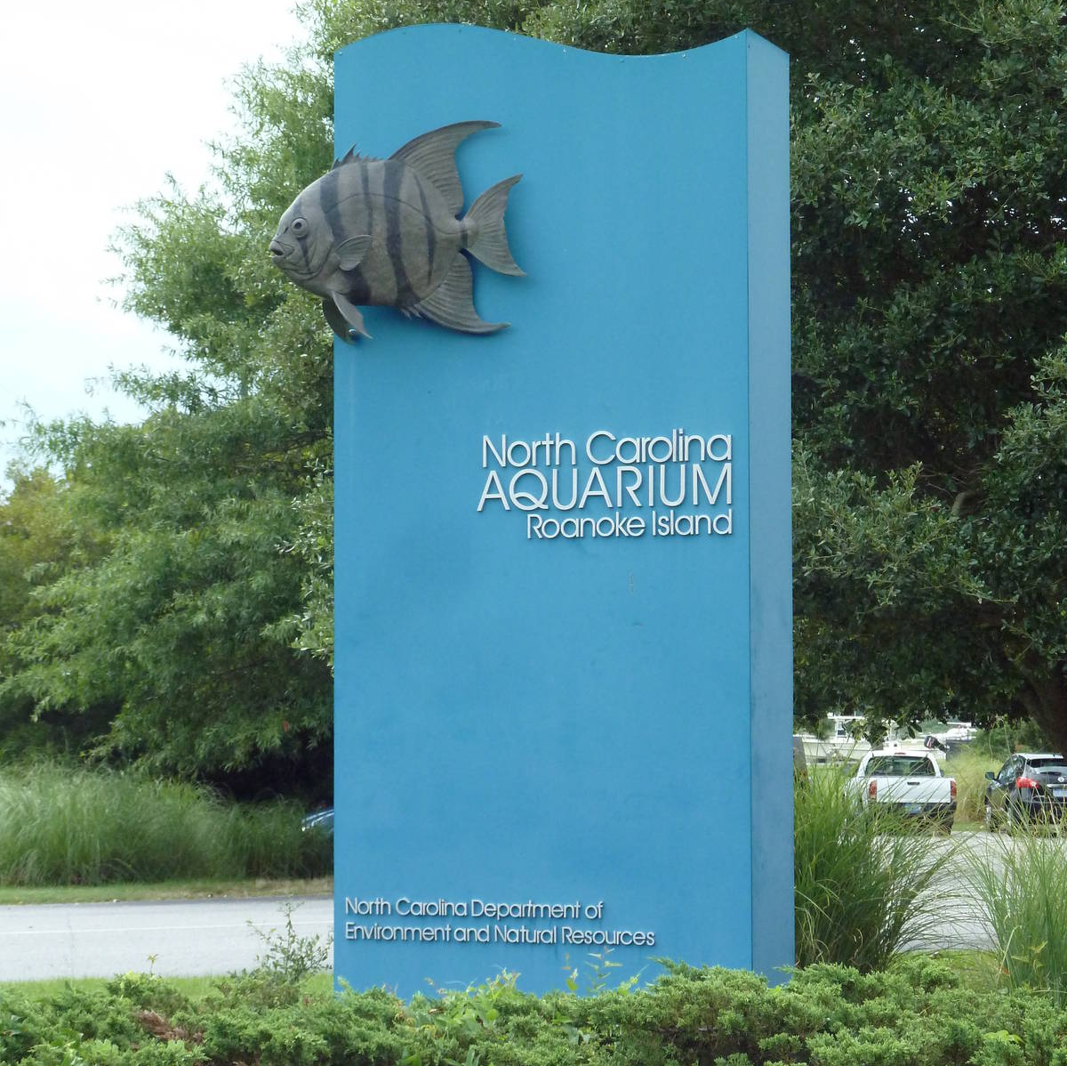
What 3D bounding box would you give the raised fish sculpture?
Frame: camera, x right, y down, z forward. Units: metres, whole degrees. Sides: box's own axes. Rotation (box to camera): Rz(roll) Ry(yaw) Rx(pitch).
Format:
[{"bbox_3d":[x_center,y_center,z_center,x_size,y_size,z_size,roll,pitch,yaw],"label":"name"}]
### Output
[{"bbox_3d":[-0.452,-0.996,11.300,0.863,0.696,0.210,-1,-3,11],"label":"raised fish sculpture"}]

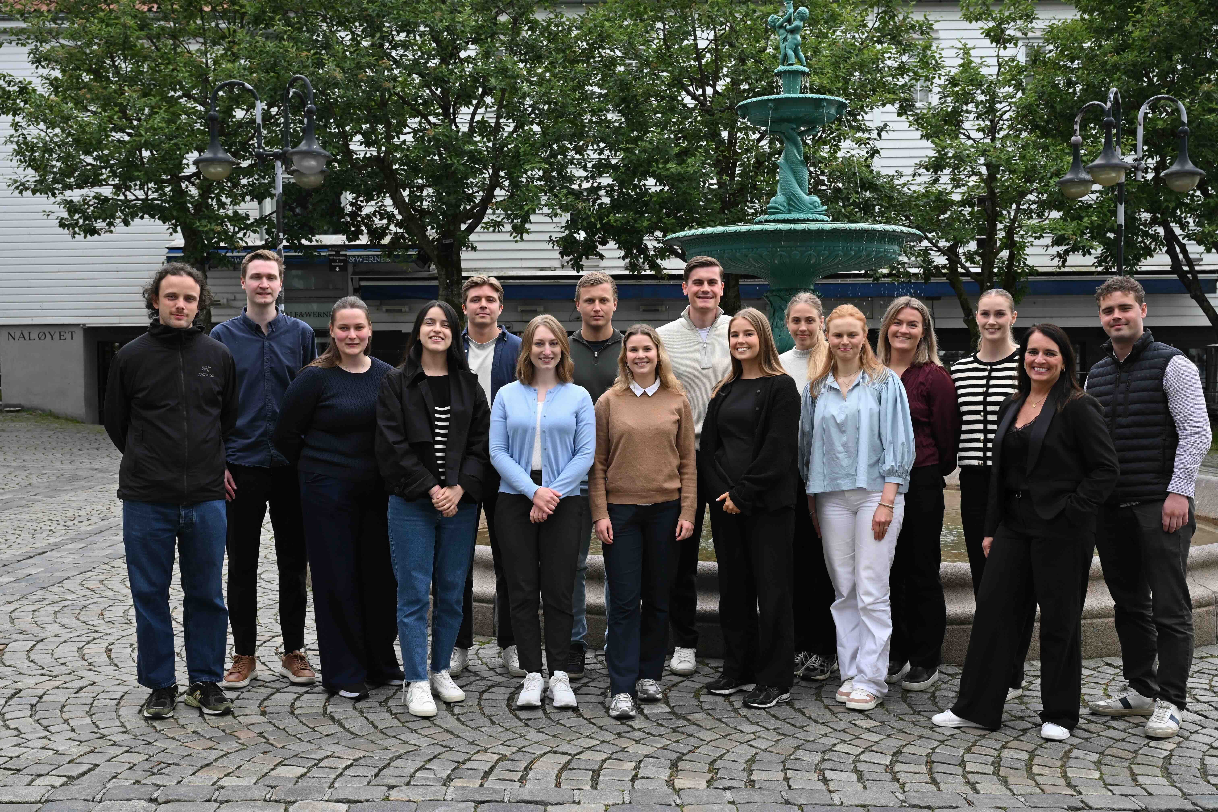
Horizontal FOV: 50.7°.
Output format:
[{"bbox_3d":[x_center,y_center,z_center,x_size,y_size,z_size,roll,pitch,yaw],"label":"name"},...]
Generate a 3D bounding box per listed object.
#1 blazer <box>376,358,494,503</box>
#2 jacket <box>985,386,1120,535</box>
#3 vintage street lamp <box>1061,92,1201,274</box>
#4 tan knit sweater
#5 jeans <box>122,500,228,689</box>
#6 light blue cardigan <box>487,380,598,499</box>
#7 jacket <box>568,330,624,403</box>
[{"bbox_3d":[-0.744,0.103,5.430,0.470,0.606,0.330,-1,3,-8],"label":"blazer"},{"bbox_3d":[1.771,0.229,5.150,0.490,0.600,0.340,1,2,34],"label":"jacket"},{"bbox_3d":[5.518,-1.348,13.977,1.660,4.113,1.500,2,4,33],"label":"vintage street lamp"},{"bbox_3d":[0.147,0.208,5.500,0.455,0.585,0.290,0,2,-2],"label":"tan knit sweater"},{"bbox_3d":[-1.835,0.748,5.430,0.420,0.890,0.310,-1,2,-24],"label":"jeans"},{"bbox_3d":[-0.285,0.144,5.550,0.450,0.520,0.310,0,2,0],"label":"light blue cardigan"},{"bbox_3d":[-0.057,-0.002,5.950,0.480,0.716,0.290,-1,3,0],"label":"jacket"}]

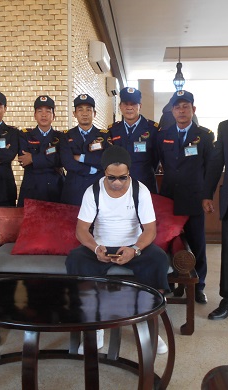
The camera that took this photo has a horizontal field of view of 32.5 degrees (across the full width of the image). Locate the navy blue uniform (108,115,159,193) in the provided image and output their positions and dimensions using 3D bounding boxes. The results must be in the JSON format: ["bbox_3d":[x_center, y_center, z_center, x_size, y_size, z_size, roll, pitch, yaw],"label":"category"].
[{"bbox_3d":[0.168,-0.293,3.287,0.460,0.760,0.290,0,5,2],"label":"navy blue uniform"}]

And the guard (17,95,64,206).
[{"bbox_3d":[-0.623,0.010,3.310,0.460,1.675,0.340,0,4,-7],"label":"guard"}]

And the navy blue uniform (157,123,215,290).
[{"bbox_3d":[0.605,0.094,3.238,0.500,1.369,0.300,1,5,13],"label":"navy blue uniform"}]

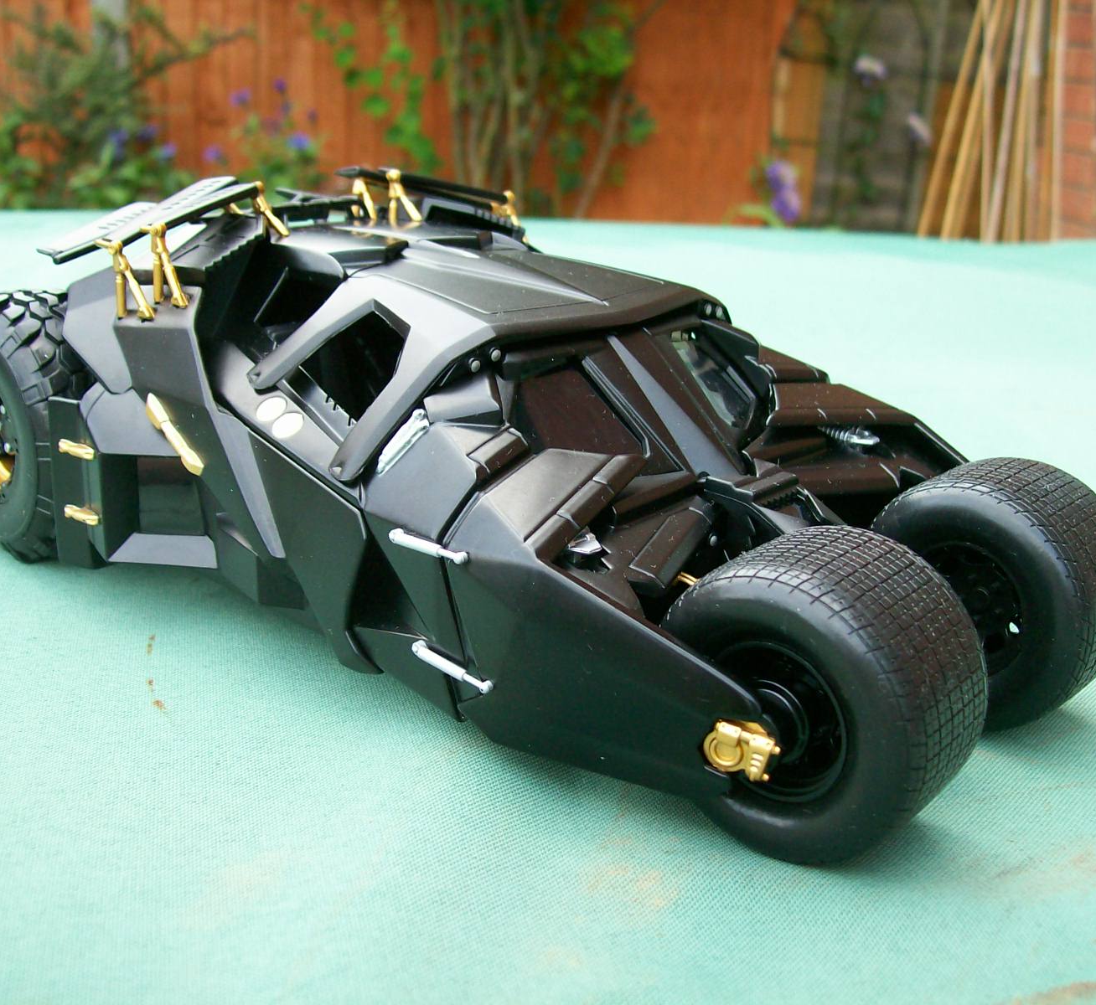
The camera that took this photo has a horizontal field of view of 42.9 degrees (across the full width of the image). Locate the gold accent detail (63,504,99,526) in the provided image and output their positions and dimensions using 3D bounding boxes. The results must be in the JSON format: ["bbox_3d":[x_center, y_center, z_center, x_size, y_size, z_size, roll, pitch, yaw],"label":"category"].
[{"bbox_3d":[-0.098,0.003,0.292,0.014,0.003,0.003,22,27,39],"label":"gold accent detail"}]

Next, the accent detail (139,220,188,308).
[{"bbox_3d":[-0.084,-0.052,0.306,0.017,0.019,0.004,22,27,39],"label":"accent detail"}]

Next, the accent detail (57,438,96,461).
[{"bbox_3d":[-0.097,-0.011,0.288,0.015,0.003,0.003,22,27,39],"label":"accent detail"}]

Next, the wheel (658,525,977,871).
[{"bbox_3d":[0.046,0.032,0.238,0.053,0.053,0.030,22,27,39],"label":"wheel"}]

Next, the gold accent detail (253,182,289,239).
[{"bbox_3d":[-0.066,-0.070,0.331,0.015,0.013,0.004,22,27,39],"label":"gold accent detail"}]

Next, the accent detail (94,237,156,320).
[{"bbox_3d":[-0.095,-0.050,0.312,0.024,0.018,0.004,22,27,39],"label":"accent detail"}]

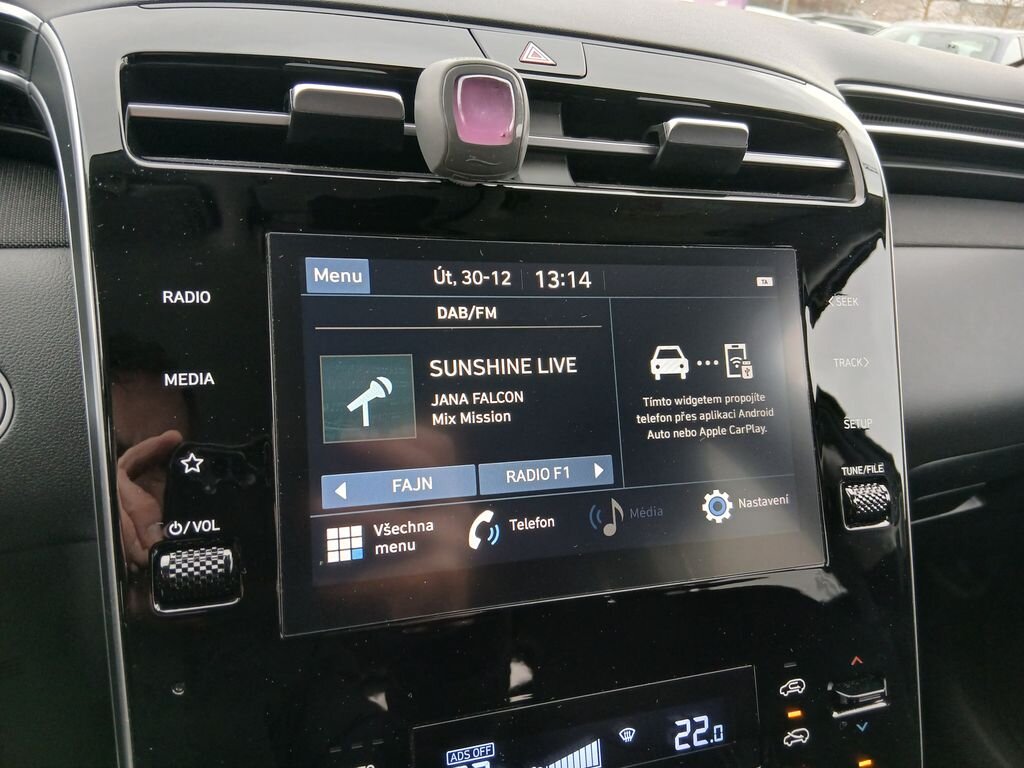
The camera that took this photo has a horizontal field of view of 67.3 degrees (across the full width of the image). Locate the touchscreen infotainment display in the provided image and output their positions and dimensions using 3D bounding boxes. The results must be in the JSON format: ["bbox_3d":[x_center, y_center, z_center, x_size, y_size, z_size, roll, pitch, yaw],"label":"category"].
[{"bbox_3d":[0.021,0.011,0.266,0.196,0.121,0.012,-2,-5,-19],"label":"touchscreen infotainment display"}]

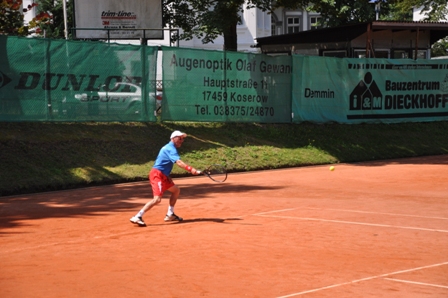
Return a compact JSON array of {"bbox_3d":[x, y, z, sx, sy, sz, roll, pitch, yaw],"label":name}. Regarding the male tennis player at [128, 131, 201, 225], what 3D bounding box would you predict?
[{"bbox_3d":[-0.950,0.462,20.245,1.138,1.518,0.720,-1,3,-3],"label":"male tennis player"}]

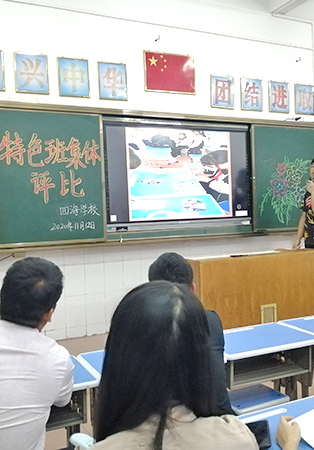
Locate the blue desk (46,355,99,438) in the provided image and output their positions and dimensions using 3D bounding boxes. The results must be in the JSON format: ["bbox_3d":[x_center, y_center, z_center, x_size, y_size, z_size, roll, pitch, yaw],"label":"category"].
[{"bbox_3d":[-0.595,1.006,1.979,0.600,0.646,0.430,-3,2,-25],"label":"blue desk"}]

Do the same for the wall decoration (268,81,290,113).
[{"bbox_3d":[1.472,-1.526,5.388,0.303,0.365,0.025,-3,2,-25],"label":"wall decoration"}]

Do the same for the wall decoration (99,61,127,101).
[{"bbox_3d":[-0.440,-1.436,4.529,0.297,0.361,0.030,-3,1,-25],"label":"wall decoration"}]

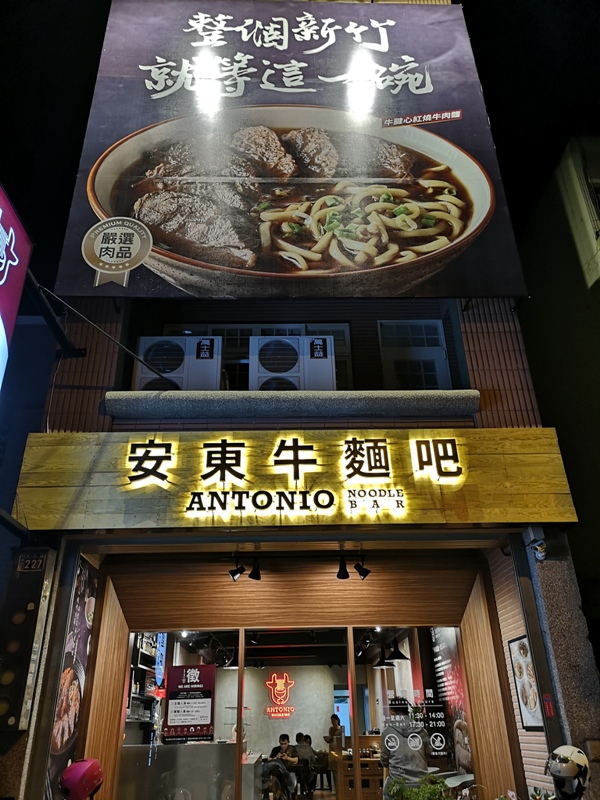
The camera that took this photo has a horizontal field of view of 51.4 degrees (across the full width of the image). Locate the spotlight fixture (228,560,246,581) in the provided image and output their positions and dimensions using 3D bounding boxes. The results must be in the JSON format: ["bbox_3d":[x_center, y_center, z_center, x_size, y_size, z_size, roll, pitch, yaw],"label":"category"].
[{"bbox_3d":[-0.594,1.619,5.926,0.155,0.190,0.115,12,-31,-23],"label":"spotlight fixture"}]

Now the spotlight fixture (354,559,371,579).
[{"bbox_3d":[0.599,1.618,5.958,0.150,0.200,0.115,-11,-30,17],"label":"spotlight fixture"}]

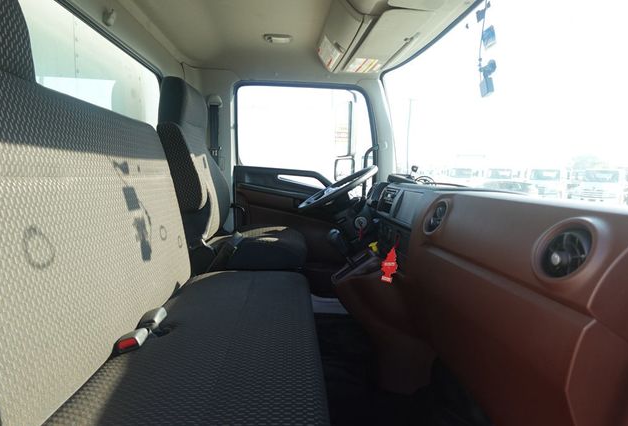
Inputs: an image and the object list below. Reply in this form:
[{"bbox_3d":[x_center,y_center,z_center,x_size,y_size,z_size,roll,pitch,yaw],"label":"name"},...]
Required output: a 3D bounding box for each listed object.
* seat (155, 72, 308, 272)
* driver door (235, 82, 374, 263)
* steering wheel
[{"bbox_3d":[-0.374,-0.137,1.804,0.690,1.040,0.530,0,7,-2],"label":"seat"},{"bbox_3d":[-0.038,-0.133,2.301,0.950,1.340,0.150,0,7,-2],"label":"driver door"},{"bbox_3d":[0.140,-0.108,1.827,0.455,0.100,0.455,-28,7,1],"label":"steering wheel"}]

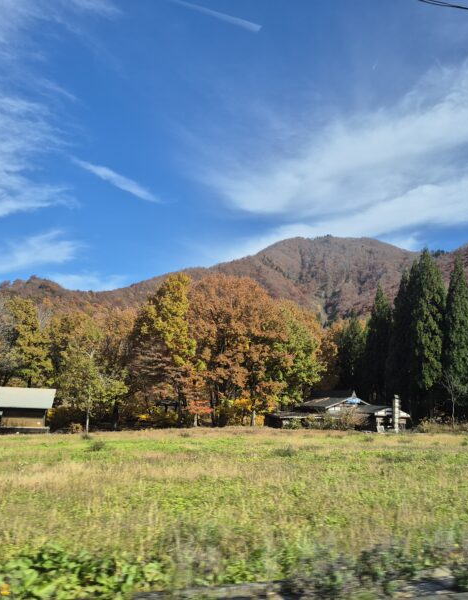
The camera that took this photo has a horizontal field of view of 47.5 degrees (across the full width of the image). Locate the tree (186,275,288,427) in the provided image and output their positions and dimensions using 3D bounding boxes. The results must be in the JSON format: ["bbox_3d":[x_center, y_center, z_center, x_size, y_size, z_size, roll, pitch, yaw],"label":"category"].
[{"bbox_3d":[0.832,6.457,69.420,12.794,19.915,11.515,0,-8,1],"label":"tree"}]

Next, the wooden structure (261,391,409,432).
[{"bbox_3d":[13.437,14.345,69.000,16.500,5.000,9.000,3,-9,-18],"label":"wooden structure"}]

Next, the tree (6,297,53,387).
[{"bbox_3d":[-27.974,8.187,73.251,6.231,17.535,6.231,3,-9,-21],"label":"tree"}]

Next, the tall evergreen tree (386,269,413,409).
[{"bbox_3d":[24.467,6.275,74.271,5.200,21.420,5.200,-3,-12,18],"label":"tall evergreen tree"}]

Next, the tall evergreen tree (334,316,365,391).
[{"bbox_3d":[18.786,11.174,85.426,5.300,16.600,5.300,-2,-11,12],"label":"tall evergreen tree"}]

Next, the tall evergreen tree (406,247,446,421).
[{"bbox_3d":[26.144,4.428,70.803,5.800,23.440,5.800,-3,-12,20],"label":"tall evergreen tree"}]

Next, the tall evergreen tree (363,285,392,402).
[{"bbox_3d":[22.137,7.796,80.007,5.200,20.760,5.200,-2,-11,15],"label":"tall evergreen tree"}]

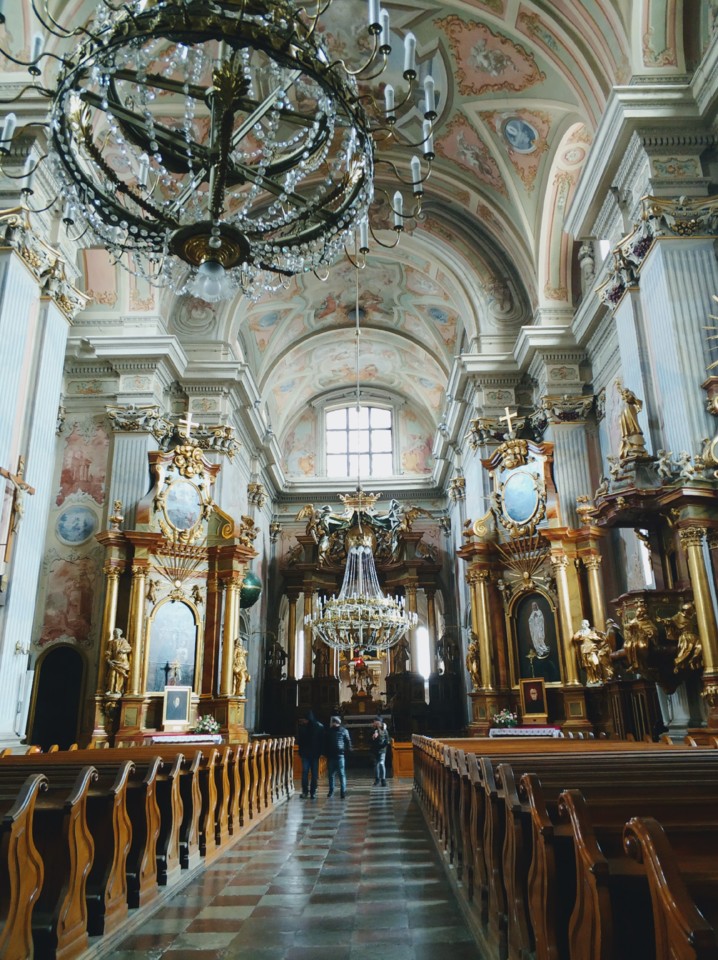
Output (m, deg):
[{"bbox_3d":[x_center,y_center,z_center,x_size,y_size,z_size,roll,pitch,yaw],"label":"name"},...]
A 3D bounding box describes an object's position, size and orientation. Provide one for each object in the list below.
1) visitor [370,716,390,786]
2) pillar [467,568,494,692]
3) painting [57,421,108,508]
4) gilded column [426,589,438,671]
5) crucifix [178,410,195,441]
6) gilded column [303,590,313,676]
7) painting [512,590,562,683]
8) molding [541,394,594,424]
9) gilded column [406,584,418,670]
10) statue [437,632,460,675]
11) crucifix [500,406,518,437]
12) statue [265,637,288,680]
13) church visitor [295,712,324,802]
[{"bbox_3d":[0.562,7.069,19.536,0.480,1.727,0.470,4,-19,-16],"label":"visitor"},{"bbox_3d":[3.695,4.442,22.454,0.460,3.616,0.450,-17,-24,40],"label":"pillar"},{"bbox_3d":[-9.008,-0.527,24.288,1.420,2.834,0.080,-1,-18,1],"label":"painting"},{"bbox_3d":[3.554,7.197,36.059,0.500,3.949,0.500,-1,-18,1],"label":"gilded column"},{"bbox_3d":[-5.862,-1.847,25.754,0.720,1.080,0.120,13,-23,-36],"label":"crucifix"},{"bbox_3d":[-2.424,7.212,35.213,0.480,4.129,0.480,-1,-18,1],"label":"gilded column"},{"bbox_3d":[5.164,4.531,21.519,1.320,2.548,0.120,-17,-24,40],"label":"painting"},{"bbox_3d":[7.048,-2.379,25.319,1.780,0.950,0.550,-1,-18,0],"label":"molding"},{"bbox_3d":[2.529,6.895,35.206,0.500,4.023,0.500,-1,-18,1],"label":"gilded column"},{"bbox_3d":[4.174,8.062,34.791,1.050,1.864,0.750,-4,-18,9],"label":"statue"},{"bbox_3d":[4.935,-1.921,24.529,0.110,0.954,0.620,16,-24,-41],"label":"crucifix"},{"bbox_3d":[-3.866,8.502,35.478,0.950,1.950,0.650,3,-19,-10],"label":"statue"},{"bbox_3d":[-1.076,6.043,16.519,0.450,1.790,0.520,-17,-24,40],"label":"church visitor"}]

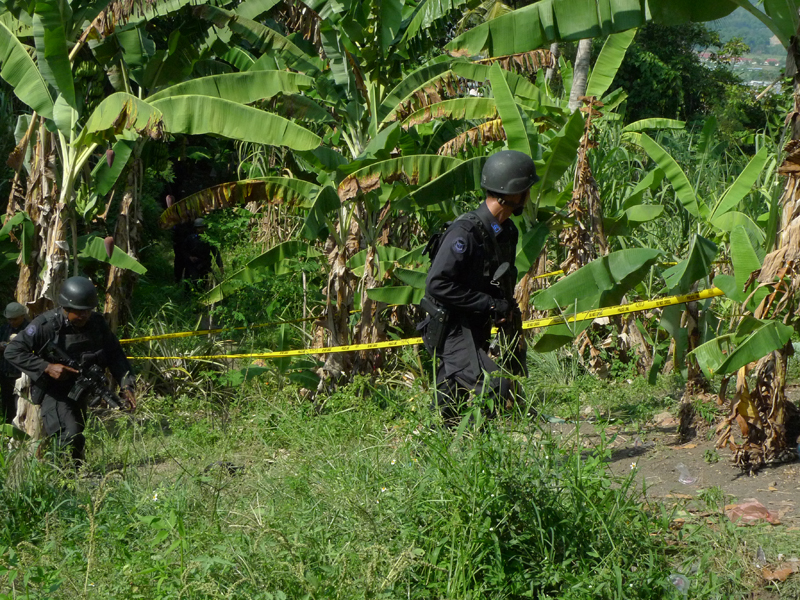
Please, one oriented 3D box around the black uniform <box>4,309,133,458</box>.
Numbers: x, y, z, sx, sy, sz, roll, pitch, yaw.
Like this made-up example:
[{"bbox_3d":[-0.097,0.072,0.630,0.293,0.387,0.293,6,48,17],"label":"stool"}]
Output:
[{"bbox_3d":[-2.164,0.617,8.600,0.760,1.150,0.500,-3,8,-25],"label":"black uniform"}]

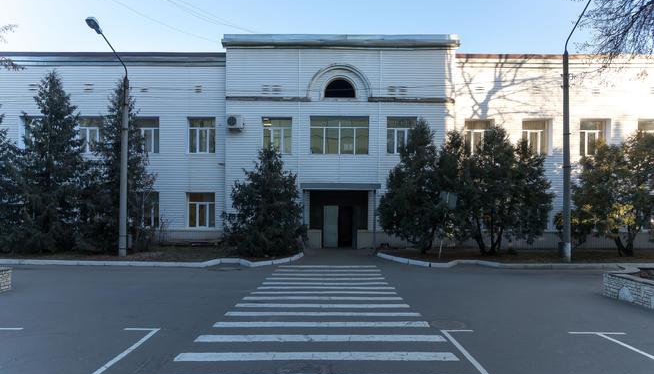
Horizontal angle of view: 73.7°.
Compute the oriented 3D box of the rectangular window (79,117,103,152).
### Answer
[{"bbox_3d":[-12.231,-2.658,22.500,1.393,1.858,0.180,0,-1,0],"label":"rectangular window"}]

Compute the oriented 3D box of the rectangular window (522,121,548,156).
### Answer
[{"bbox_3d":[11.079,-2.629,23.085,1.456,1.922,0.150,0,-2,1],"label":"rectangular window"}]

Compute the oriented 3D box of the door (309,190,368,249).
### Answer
[{"bbox_3d":[0.608,1.673,22.100,2.991,2.991,0.300,0,-1,0],"label":"door"}]

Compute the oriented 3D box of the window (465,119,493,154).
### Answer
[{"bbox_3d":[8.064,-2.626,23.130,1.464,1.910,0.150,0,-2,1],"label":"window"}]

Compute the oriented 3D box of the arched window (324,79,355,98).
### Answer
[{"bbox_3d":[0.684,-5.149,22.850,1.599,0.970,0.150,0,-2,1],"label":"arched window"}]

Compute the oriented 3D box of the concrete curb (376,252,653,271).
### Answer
[{"bbox_3d":[6.400,2.620,15.900,8.600,0.200,3.800,0,-2,1],"label":"concrete curb"}]

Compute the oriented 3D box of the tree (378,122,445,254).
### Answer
[{"bbox_3d":[3.450,-0.020,17.800,2.694,5.471,2.700,0,-1,0],"label":"tree"}]

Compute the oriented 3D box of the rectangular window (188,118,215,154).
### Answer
[{"bbox_3d":[-6.464,-2.658,22.500,1.419,1.858,0.180,0,-1,0],"label":"rectangular window"}]

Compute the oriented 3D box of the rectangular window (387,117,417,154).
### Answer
[{"bbox_3d":[3.792,-2.586,22.000,1.529,1.842,0.180,0,-1,0],"label":"rectangular window"}]

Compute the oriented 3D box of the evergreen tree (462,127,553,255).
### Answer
[{"bbox_3d":[7.700,0.171,18.600,3.800,5.400,3.500,0,-2,1],"label":"evergreen tree"}]

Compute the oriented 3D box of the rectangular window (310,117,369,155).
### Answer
[{"bbox_3d":[0.656,-2.573,22.000,2.977,1.917,0.180,0,-1,0],"label":"rectangular window"}]

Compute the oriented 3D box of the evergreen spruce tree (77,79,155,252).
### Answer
[{"bbox_3d":[-9.071,-0.954,18.700,3.345,7.313,3.200,0,-1,0],"label":"evergreen spruce tree"}]

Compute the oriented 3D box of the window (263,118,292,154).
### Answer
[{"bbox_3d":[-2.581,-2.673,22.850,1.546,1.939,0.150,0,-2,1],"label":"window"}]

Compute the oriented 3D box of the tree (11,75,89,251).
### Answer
[{"bbox_3d":[-12.411,-1.141,19.500,3.500,8.000,3.500,0,-2,1],"label":"tree"}]

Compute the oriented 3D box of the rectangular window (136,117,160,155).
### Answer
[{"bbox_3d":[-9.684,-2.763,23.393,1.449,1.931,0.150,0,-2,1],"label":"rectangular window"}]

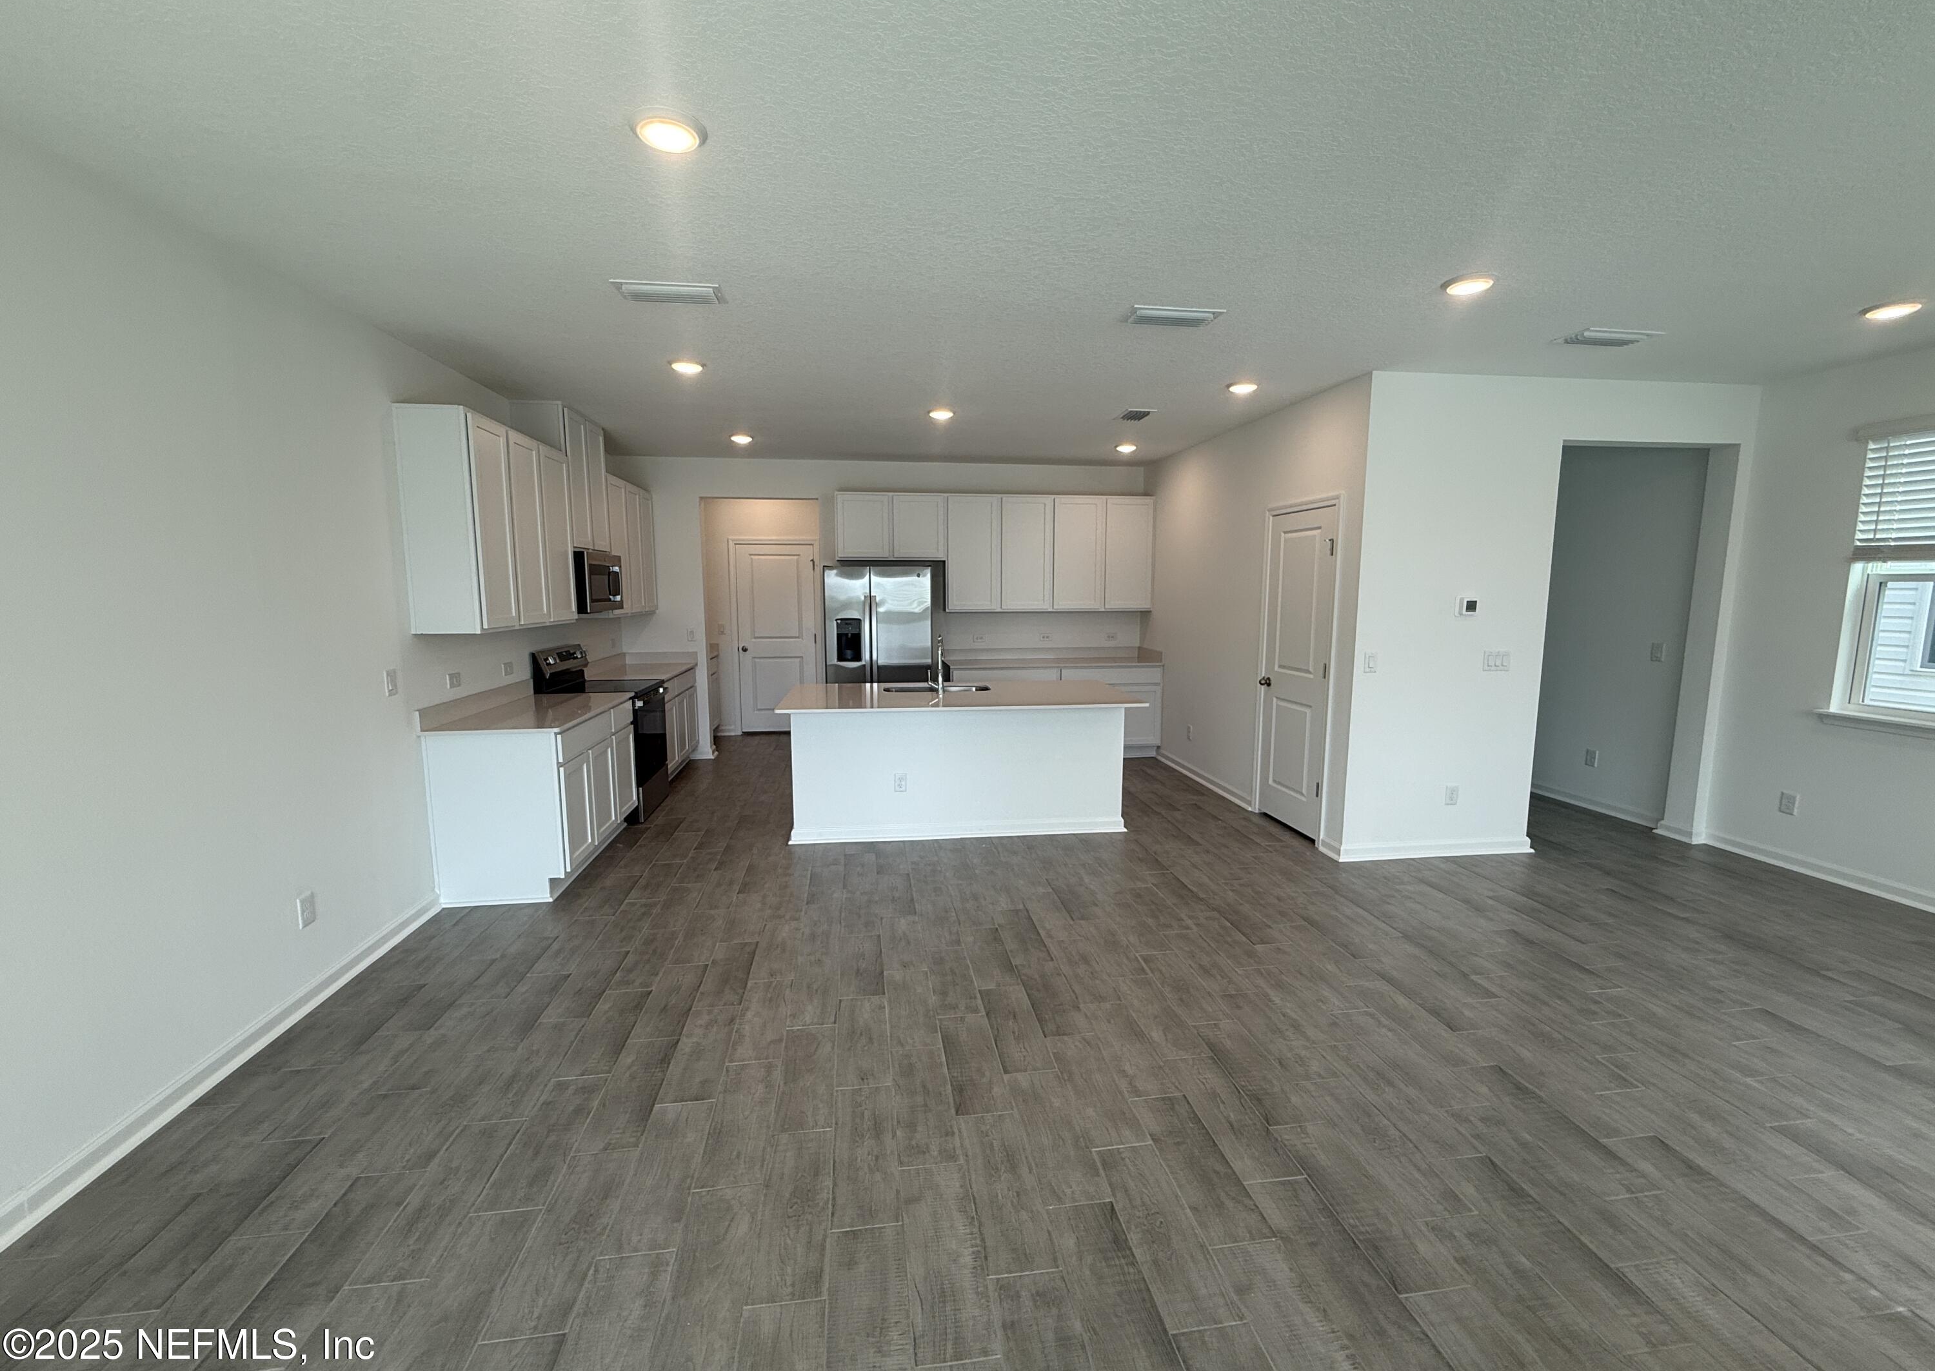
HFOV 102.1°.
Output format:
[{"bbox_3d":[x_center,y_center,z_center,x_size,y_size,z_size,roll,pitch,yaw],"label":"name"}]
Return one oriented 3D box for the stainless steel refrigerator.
[{"bbox_3d":[-0.802,-0.170,7.087,0.897,1.767,0.753,-1,7,-8],"label":"stainless steel refrigerator"}]

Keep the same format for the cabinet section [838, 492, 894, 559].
[{"bbox_3d":[-0.934,-1.434,7.121,0.484,0.586,0.324,-1,7,-8],"label":"cabinet section"}]

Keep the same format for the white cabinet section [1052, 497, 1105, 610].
[{"bbox_3d":[1.016,-1.236,7.426,0.489,1.058,0.324,-1,7,-8],"label":"white cabinet section"}]

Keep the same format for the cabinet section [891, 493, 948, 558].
[{"bbox_3d":[-0.454,-1.443,7.189,0.485,0.586,0.324,-1,7,-8],"label":"cabinet section"}]

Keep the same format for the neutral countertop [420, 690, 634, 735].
[{"bbox_3d":[-2.450,0.157,4.537,0.646,0.035,1.333,-1,7,-8],"label":"neutral countertop"}]

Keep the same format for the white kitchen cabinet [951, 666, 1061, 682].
[{"bbox_3d":[0.324,0.244,7.447,0.998,0.867,0.615,-1,7,-8],"label":"white kitchen cabinet"}]

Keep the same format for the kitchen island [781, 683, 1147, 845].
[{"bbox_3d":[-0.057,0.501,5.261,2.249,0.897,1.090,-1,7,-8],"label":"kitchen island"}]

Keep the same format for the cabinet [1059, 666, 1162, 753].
[{"bbox_3d":[1.278,0.224,7.523,0.977,0.874,0.629,-1,7,-8],"label":"cabinet"}]

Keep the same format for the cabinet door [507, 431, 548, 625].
[{"bbox_3d":[-2.444,-0.854,4.354,0.025,1.020,0.401,-1,7,-8],"label":"cabinet door"}]

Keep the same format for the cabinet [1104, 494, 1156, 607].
[{"bbox_3d":[1.512,-1.252,7.527,0.463,1.060,0.319,-1,7,-8],"label":"cabinet"}]

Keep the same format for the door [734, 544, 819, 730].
[{"bbox_3d":[-2.049,-0.487,8.496,0.827,2.026,0.049,-1,7,-8],"label":"door"}]

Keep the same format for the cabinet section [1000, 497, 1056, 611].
[{"bbox_3d":[0.529,-1.227,7.357,0.495,1.058,0.324,-1,7,-8],"label":"cabinet section"}]

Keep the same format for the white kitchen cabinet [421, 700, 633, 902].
[{"bbox_3d":[-2.457,0.599,4.596,0.633,0.867,1.323,-1,7,-8],"label":"white kitchen cabinet"}]

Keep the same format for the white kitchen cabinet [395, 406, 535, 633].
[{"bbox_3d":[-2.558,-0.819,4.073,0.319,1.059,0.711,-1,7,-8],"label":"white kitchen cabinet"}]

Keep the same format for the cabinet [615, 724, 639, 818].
[{"bbox_3d":[-2.491,0.564,4.996,0.609,0.632,0.423,-1,7,-8],"label":"cabinet"}]

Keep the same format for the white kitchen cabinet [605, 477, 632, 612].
[{"bbox_3d":[-2.826,-1.060,5.991,0.326,1.068,0.403,-1,7,-8],"label":"white kitchen cabinet"}]

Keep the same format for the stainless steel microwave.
[{"bbox_3d":[-2.713,-0.715,5.457,0.399,0.397,0.761,-1,7,-8],"label":"stainless steel microwave"}]

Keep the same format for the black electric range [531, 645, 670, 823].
[{"bbox_3d":[-2.543,0.321,5.569,0.667,1.171,0.757,-1,7,-8],"label":"black electric range"}]

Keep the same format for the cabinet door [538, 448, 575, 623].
[{"bbox_3d":[-2.515,-0.909,4.816,0.025,1.028,0.447,-1,7,-8],"label":"cabinet door"}]

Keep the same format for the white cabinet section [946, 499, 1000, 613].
[{"bbox_3d":[0.035,-1.218,7.287,0.504,1.058,0.324,-1,7,-8],"label":"white cabinet section"}]

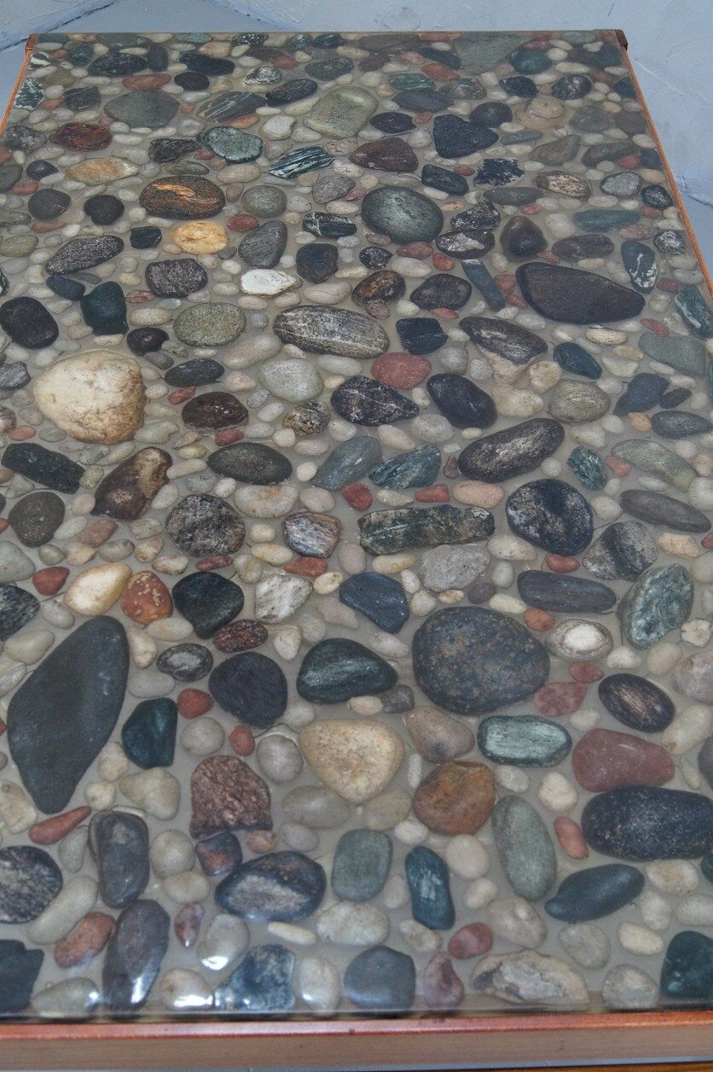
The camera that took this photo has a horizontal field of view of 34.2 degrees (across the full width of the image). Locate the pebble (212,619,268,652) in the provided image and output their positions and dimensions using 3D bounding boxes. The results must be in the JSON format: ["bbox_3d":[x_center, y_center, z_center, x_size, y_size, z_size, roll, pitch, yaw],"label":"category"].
[{"bbox_3d":[-0.084,0.073,0.839,0.041,0.014,0.027,-12,49,-11],"label":"pebble"}]

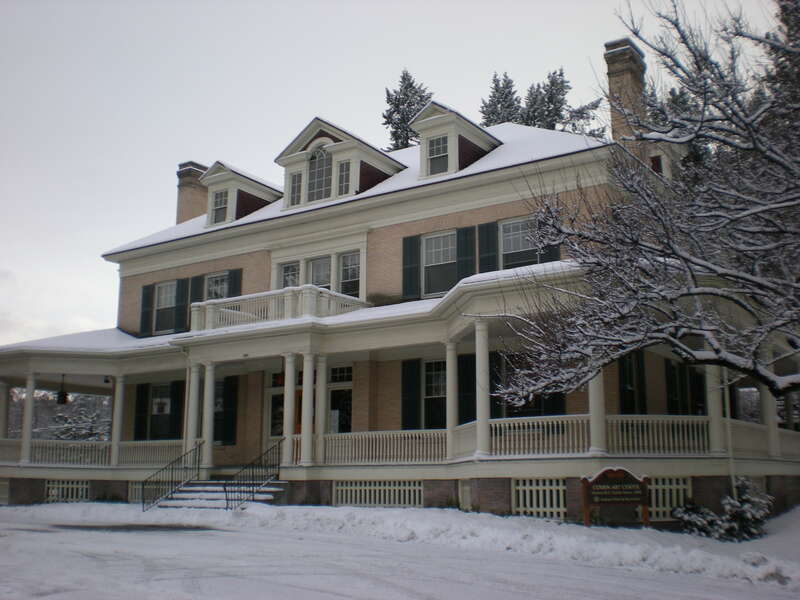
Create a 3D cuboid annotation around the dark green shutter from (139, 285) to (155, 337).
[{"bbox_3d":[-8.848,0.365,30.673,0.637,1.784,0.059,-8,-14,33],"label":"dark green shutter"}]

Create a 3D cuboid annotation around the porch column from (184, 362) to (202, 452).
[{"bbox_3d":[-5.916,3.270,24.966,0.360,2.800,0.360,-8,-15,33],"label":"porch column"}]

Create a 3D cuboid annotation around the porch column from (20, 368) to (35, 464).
[{"bbox_3d":[-11.434,3.636,27.028,0.360,2.800,0.360,-8,-15,33],"label":"porch column"}]

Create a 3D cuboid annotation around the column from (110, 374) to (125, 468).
[{"bbox_3d":[-8.865,3.788,27.577,0.360,2.800,0.360,-8,-15,33],"label":"column"}]

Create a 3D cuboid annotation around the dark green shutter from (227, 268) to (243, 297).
[{"bbox_3d":[-5.470,-0.154,28.850,0.600,1.780,0.050,-8,-15,33],"label":"dark green shutter"}]

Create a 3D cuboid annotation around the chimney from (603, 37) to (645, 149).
[{"bbox_3d":[6.263,-5.513,24.331,0.718,3.116,1.042,-8,-15,33],"label":"chimney"}]

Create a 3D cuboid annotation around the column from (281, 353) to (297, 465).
[{"bbox_3d":[-2.762,2.704,21.818,0.310,2.763,0.310,0,-12,0],"label":"column"}]

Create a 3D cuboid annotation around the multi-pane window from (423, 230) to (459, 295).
[{"bbox_3d":[1.055,-0.938,23.263,1.090,1.766,0.150,-8,-15,33],"label":"multi-pane window"}]

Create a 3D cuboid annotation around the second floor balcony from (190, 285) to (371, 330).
[{"bbox_3d":[-3.370,0.550,25.060,4.341,0.921,2.940,-8,-14,33],"label":"second floor balcony"}]

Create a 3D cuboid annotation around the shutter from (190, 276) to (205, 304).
[{"bbox_3d":[-6.537,0.112,28.089,0.598,1.785,0.050,-8,-15,33],"label":"shutter"}]

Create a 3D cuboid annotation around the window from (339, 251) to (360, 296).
[{"bbox_3d":[-1.425,-0.574,24.842,0.743,1.650,0.150,-8,-15,33],"label":"window"}]

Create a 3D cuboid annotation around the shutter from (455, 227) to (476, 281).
[{"bbox_3d":[1.803,-1.144,24.150,0.600,1.780,0.050,-8,-15,33],"label":"shutter"}]

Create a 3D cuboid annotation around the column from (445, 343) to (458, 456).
[{"bbox_3d":[1.203,2.363,20.524,0.343,2.842,0.343,0,-12,0],"label":"column"}]

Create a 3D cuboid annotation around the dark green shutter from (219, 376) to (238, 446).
[{"bbox_3d":[-5.130,3.326,26.425,0.585,2.065,0.050,-8,-15,33],"label":"dark green shutter"}]

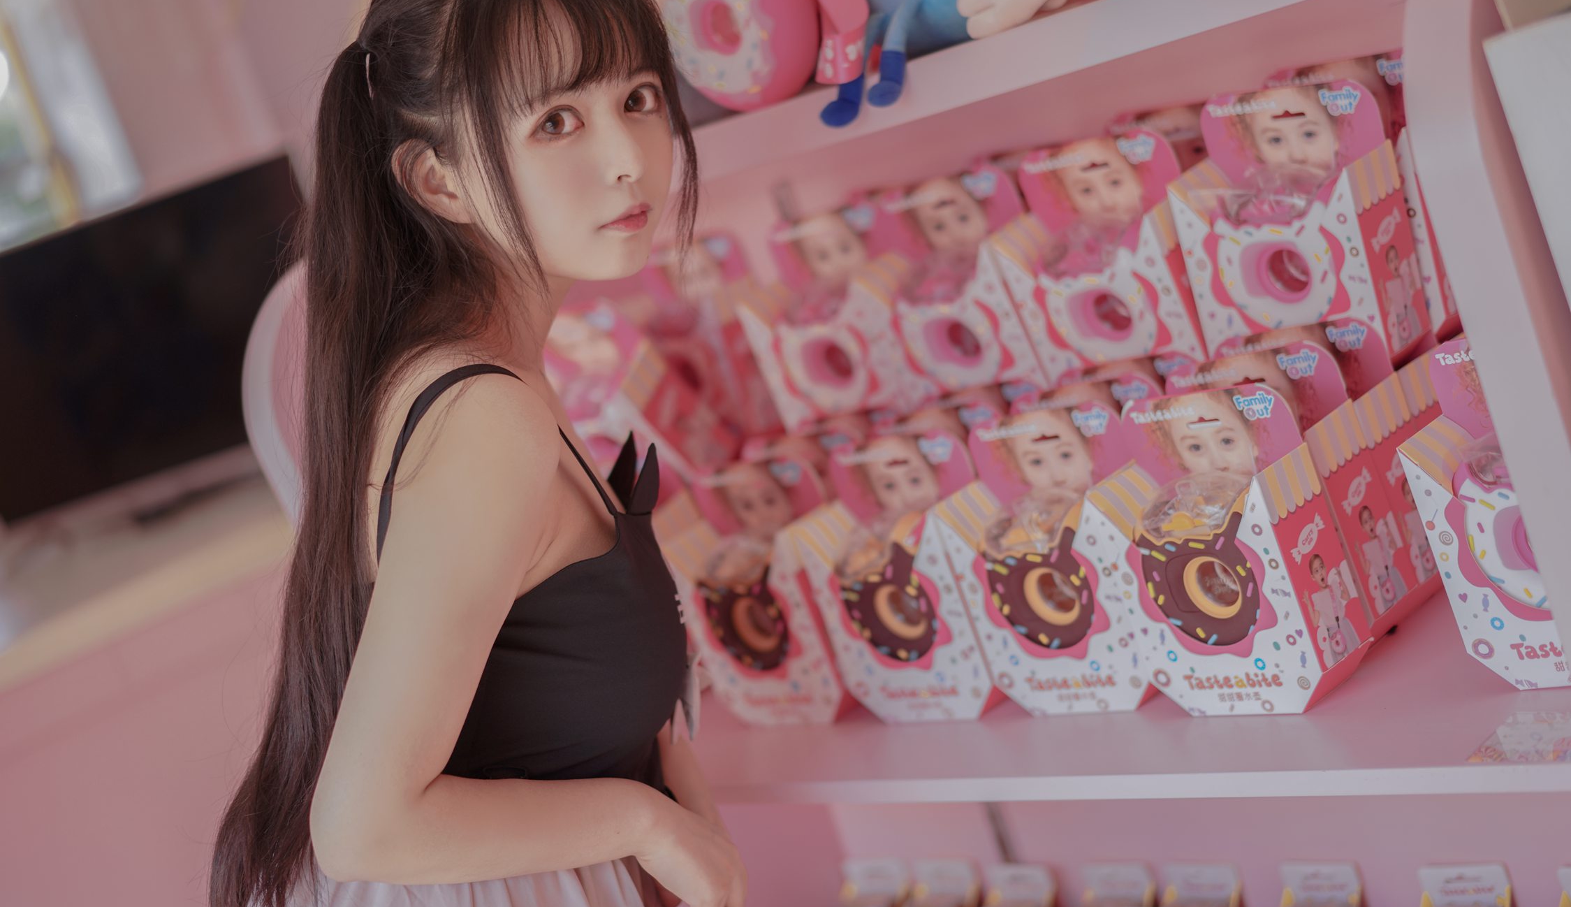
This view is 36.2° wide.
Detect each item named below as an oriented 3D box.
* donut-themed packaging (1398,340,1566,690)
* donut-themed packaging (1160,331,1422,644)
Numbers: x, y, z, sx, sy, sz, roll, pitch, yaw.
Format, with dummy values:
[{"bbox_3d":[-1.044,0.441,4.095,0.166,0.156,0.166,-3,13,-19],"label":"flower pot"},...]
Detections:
[{"bbox_3d":[0.502,0.034,1.552,0.164,0.229,0.064,-10,14,45],"label":"donut-themed packaging"},{"bbox_3d":[0.360,0.042,1.794,0.164,0.229,0.064,-10,15,48],"label":"donut-themed packaging"}]

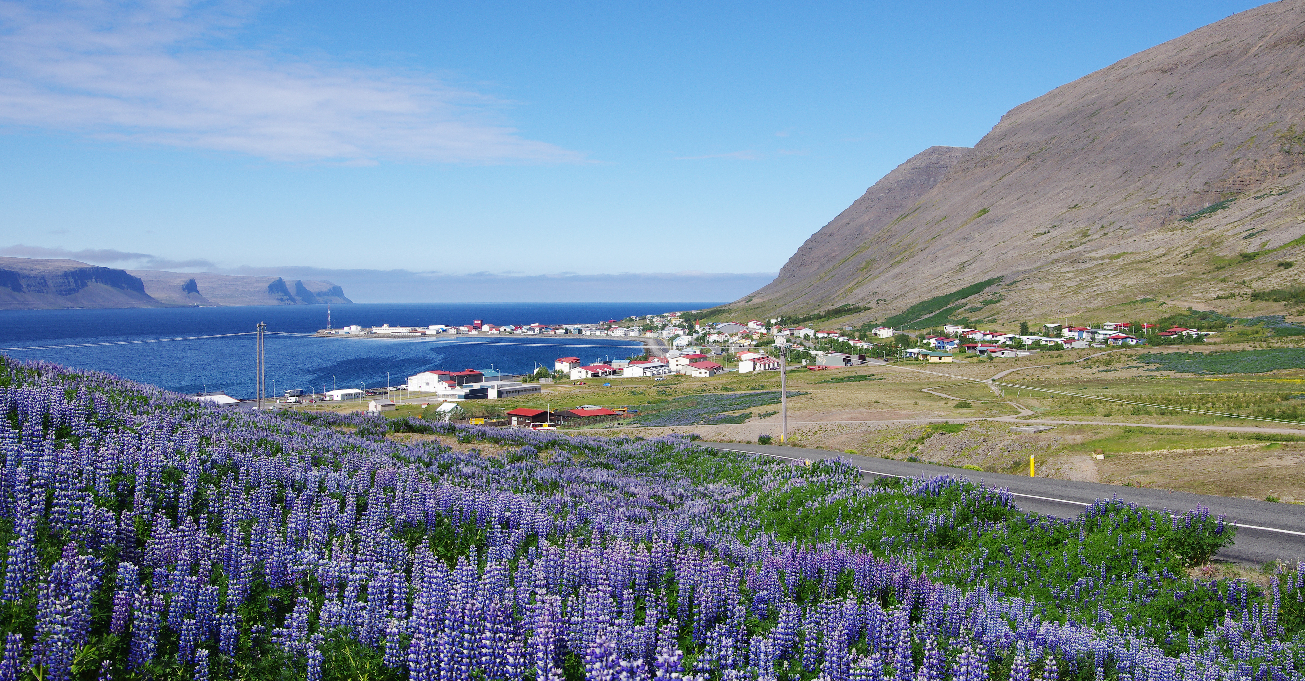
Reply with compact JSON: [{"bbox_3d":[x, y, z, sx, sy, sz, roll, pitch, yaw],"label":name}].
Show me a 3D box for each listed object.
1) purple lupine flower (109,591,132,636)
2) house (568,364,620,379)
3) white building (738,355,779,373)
[{"bbox_3d":[-2.043,1.047,5.000,0.070,0.170,0.070,7,2,0],"label":"purple lupine flower"},{"bbox_3d":[-27.202,14.731,619.228,8.926,5.800,32.438,1,2,26],"label":"house"},{"bbox_3d":[51.576,11.731,627.776,7.733,6.236,34.031,1,2,26],"label":"white building"}]

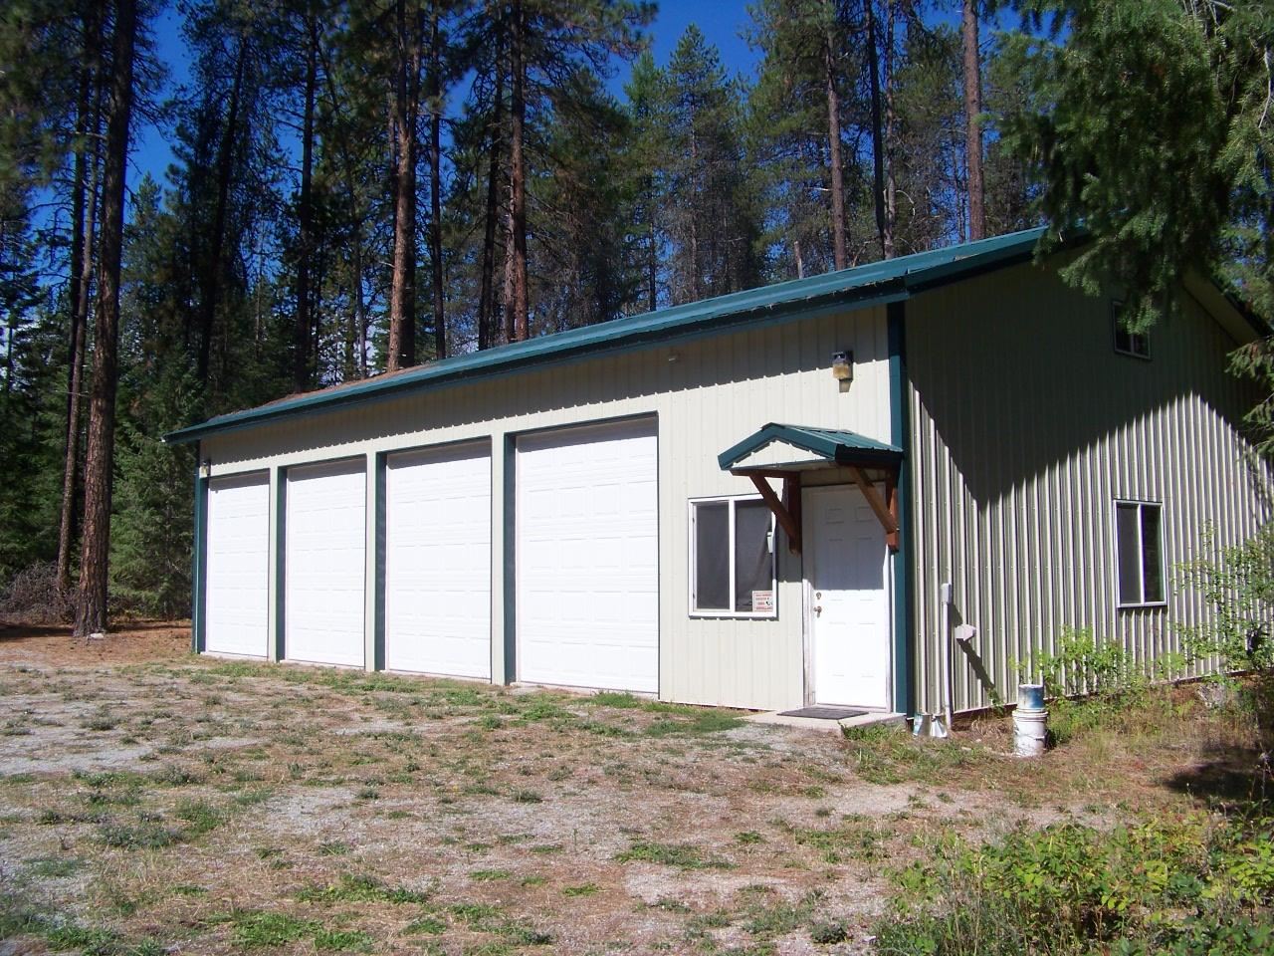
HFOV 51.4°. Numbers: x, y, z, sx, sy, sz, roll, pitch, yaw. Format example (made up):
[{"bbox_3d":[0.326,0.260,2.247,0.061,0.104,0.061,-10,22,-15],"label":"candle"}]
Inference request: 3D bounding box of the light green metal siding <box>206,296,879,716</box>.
[{"bbox_3d":[-2.579,0.741,17.707,0.180,3.850,14.900,3,-6,-43],"label":"light green metal siding"}]

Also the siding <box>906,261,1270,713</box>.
[{"bbox_3d":[5.538,-0.223,15.089,8.400,5.210,0.180,3,-6,-43],"label":"siding"}]

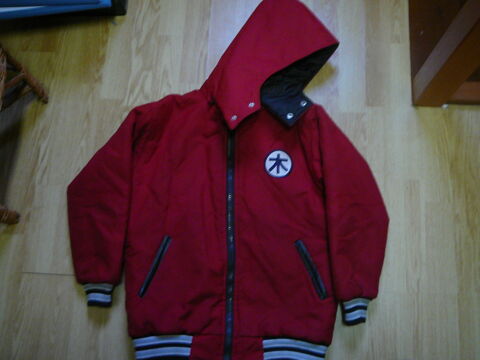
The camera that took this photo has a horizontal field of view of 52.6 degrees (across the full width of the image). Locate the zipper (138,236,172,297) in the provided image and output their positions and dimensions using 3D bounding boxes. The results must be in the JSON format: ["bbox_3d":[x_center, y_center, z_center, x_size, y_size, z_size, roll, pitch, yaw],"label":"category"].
[{"bbox_3d":[-0.217,0.222,1.248,0.021,0.020,0.164,22,75,5],"label":"zipper"}]

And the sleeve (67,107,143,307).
[{"bbox_3d":[-0.379,0.057,1.313,0.185,0.085,0.553,2,74,-1],"label":"sleeve"}]

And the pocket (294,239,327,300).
[{"bbox_3d":[0.185,0.229,1.255,0.022,0.020,0.162,-20,75,-7],"label":"pocket"}]

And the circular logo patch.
[{"bbox_3d":[0.107,-0.044,1.313,0.078,0.010,0.080,1,79,-1],"label":"circular logo patch"}]

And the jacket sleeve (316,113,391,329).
[{"bbox_3d":[0.317,0.078,1.323,0.172,0.085,0.602,-2,74,-2],"label":"jacket sleeve"}]

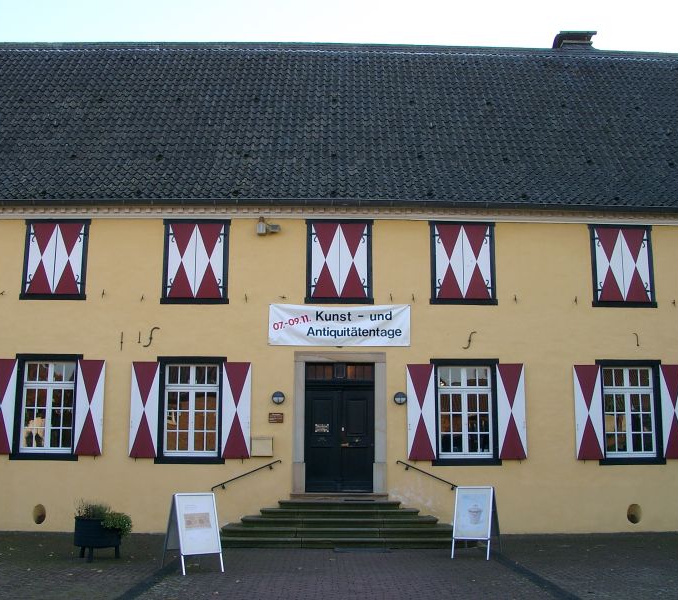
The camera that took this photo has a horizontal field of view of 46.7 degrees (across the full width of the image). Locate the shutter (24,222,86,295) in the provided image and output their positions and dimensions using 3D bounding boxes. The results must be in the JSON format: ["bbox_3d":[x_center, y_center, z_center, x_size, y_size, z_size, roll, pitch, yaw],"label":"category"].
[{"bbox_3d":[-5.993,-0.875,16.620,1.140,1.508,0.060,0,-9,-1],"label":"shutter"}]

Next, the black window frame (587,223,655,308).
[{"bbox_3d":[6.089,-0.726,16.856,1.389,1.803,0.150,0,-9,-1],"label":"black window frame"}]

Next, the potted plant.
[{"bbox_3d":[-3.784,3.685,12.624,0.923,0.934,0.770,0,-9,-1],"label":"potted plant"}]

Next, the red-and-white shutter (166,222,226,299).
[{"bbox_3d":[-3.022,-0.832,16.668,1.158,1.607,0.060,0,-9,-1],"label":"red-and-white shutter"}]

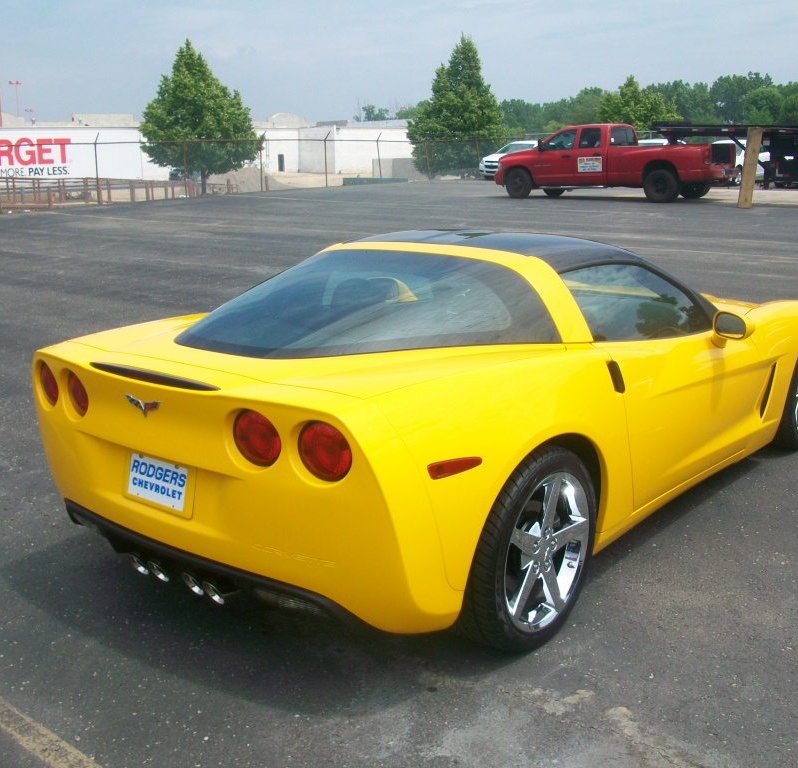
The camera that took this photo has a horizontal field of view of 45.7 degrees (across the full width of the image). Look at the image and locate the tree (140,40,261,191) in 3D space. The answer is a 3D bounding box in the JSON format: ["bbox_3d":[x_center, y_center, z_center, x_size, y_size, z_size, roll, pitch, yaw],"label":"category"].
[{"bbox_3d":[-6.081,-8.210,29.000,3.700,4.650,3.700,-3,15,-11],"label":"tree"}]

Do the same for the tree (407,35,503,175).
[{"bbox_3d":[2.524,-12.313,42.270,4.300,6.130,4.300,0,14,3],"label":"tree"}]

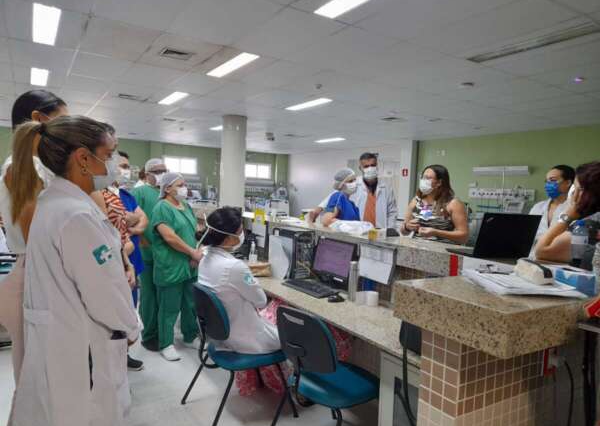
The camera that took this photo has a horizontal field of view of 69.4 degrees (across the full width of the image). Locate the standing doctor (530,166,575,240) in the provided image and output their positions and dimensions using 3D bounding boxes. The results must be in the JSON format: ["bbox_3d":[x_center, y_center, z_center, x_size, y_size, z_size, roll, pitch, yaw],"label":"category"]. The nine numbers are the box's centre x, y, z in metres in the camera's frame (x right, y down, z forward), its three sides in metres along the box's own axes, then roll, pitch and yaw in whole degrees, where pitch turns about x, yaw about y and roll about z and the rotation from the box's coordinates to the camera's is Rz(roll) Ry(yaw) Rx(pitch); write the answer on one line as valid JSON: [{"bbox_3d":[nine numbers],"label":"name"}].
[{"bbox_3d":[1.733,0.517,2.850,0.320,1.670,0.470,0,3,-38],"label":"standing doctor"}]

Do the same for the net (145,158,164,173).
[{"bbox_3d":[-1.298,-0.423,3.880,0.200,0.135,0.170,3,2,22],"label":"net"}]

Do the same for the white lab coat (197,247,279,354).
[{"bbox_3d":[-0.396,0.538,2.912,0.480,0.670,0.510,1,3,-31],"label":"white lab coat"}]

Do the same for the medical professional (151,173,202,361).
[{"bbox_3d":[-1.053,0.434,3.710,0.350,1.560,0.450,3,2,21],"label":"medical professional"}]

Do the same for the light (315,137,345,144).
[{"bbox_3d":[0.822,-2.027,12.076,0.230,0.070,1.220,1,3,-31],"label":"light"}]

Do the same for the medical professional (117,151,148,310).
[{"bbox_3d":[-1.362,0.375,3.270,0.350,1.690,0.470,3,2,18],"label":"medical professional"}]

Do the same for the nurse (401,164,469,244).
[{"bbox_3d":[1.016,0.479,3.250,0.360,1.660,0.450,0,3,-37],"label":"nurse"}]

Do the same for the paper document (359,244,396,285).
[{"bbox_3d":[0.466,0.316,2.707,0.020,0.210,0.290,1,3,-31],"label":"paper document"}]

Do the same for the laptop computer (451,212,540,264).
[{"bbox_3d":[1.131,0.122,2.548,0.368,0.253,0.338,2,2,-13],"label":"laptop computer"}]

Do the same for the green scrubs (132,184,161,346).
[{"bbox_3d":[-1.327,0.471,3.984,0.320,1.420,0.500,3,3,6],"label":"green scrubs"}]

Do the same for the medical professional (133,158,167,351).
[{"bbox_3d":[-1.323,0.366,3.978,0.340,1.730,0.520,3,3,6],"label":"medical professional"}]

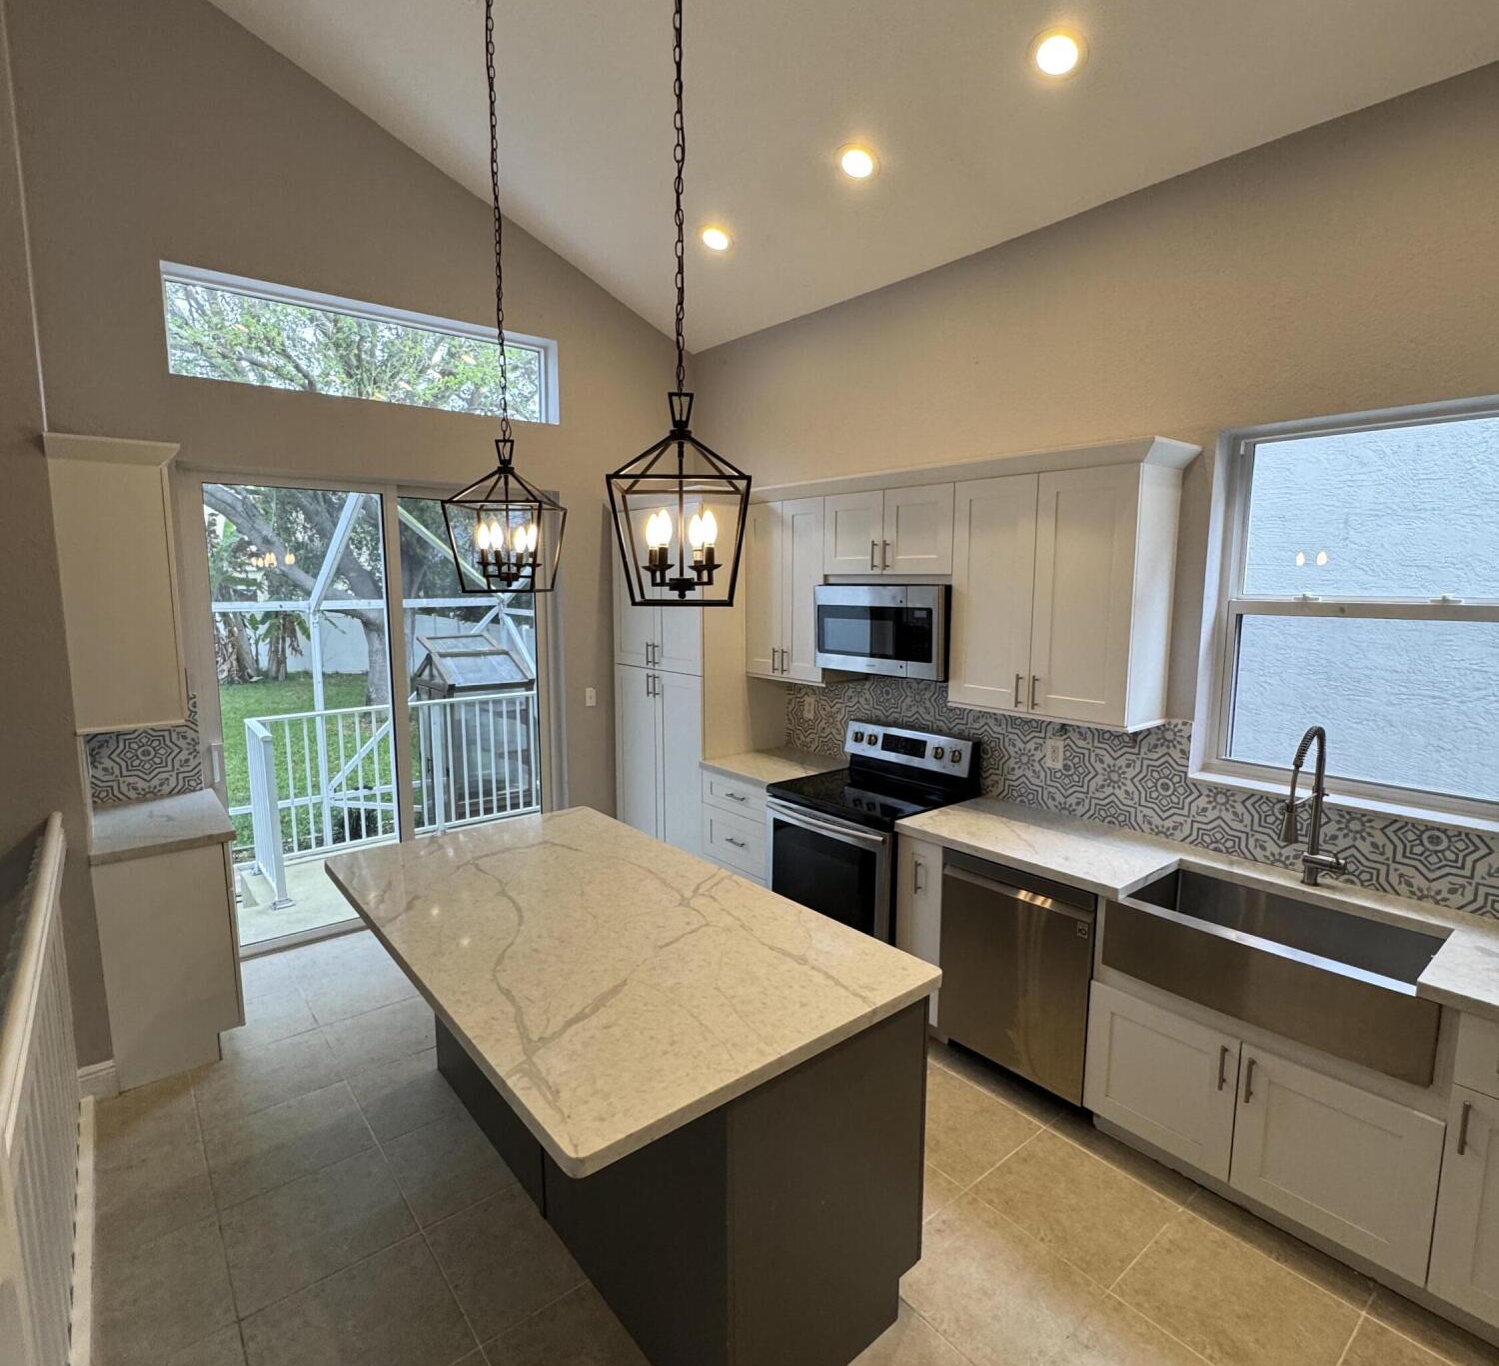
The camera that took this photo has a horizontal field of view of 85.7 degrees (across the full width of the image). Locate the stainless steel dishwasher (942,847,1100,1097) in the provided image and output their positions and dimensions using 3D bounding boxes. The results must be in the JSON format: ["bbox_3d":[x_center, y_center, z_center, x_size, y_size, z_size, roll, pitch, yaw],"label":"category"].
[{"bbox_3d":[1.183,1.067,3.155,0.600,0.835,0.606,-6,10,-39],"label":"stainless steel dishwasher"}]

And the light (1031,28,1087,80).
[{"bbox_3d":[0.973,-1.979,2.542,0.182,0.020,0.182,23,-8,-39],"label":"light"}]

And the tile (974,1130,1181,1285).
[{"bbox_3d":[0.997,1.586,2.478,0.450,0.010,0.450,-6,10,-39],"label":"tile"}]

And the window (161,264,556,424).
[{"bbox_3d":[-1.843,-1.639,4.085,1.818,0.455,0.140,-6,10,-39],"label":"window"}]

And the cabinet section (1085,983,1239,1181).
[{"bbox_3d":[1.507,1.216,2.726,0.580,0.455,0.455,-6,10,-39],"label":"cabinet section"}]

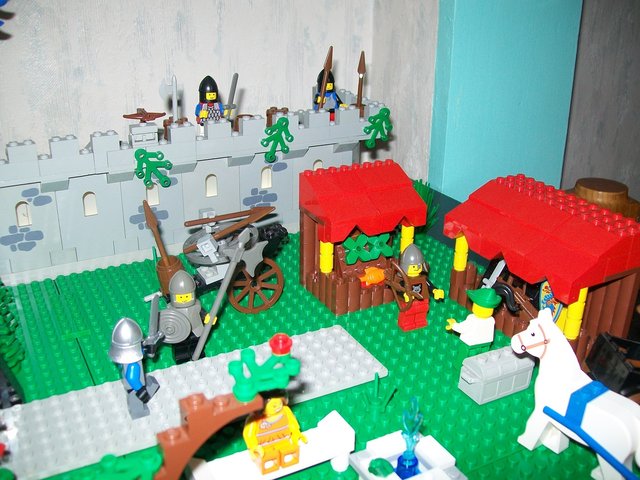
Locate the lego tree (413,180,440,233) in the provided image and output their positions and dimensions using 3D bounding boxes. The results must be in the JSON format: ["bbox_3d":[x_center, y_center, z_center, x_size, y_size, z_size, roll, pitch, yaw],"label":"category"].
[{"bbox_3d":[0.068,-0.023,0.472,0.029,0.041,0.029,-11,25,-26],"label":"lego tree"}]

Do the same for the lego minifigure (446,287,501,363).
[{"bbox_3d":[0.074,0.042,0.321,0.023,0.042,0.021,-9,24,-22],"label":"lego minifigure"}]

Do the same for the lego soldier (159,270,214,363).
[{"bbox_3d":[-0.062,0.039,0.313,0.026,0.045,0.019,-11,25,-26],"label":"lego soldier"}]

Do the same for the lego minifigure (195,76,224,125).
[{"bbox_3d":[-0.072,-0.086,0.427,0.024,0.045,0.016,-11,25,-26],"label":"lego minifigure"}]

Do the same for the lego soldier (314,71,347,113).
[{"bbox_3d":[0.007,-0.097,0.469,0.026,0.045,0.017,-11,26,-26],"label":"lego soldier"}]

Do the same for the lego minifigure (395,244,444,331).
[{"bbox_3d":[0.051,0.026,0.351,0.025,0.045,0.018,-9,24,-22],"label":"lego minifigure"}]

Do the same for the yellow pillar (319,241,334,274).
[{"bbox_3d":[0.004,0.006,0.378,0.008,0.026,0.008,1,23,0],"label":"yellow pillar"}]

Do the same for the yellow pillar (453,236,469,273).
[{"bbox_3d":[0.084,0.005,0.392,0.008,0.028,0.008,-11,26,-26],"label":"yellow pillar"}]

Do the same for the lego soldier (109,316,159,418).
[{"bbox_3d":[-0.078,0.052,0.280,0.022,0.047,0.023,-11,26,-26],"label":"lego soldier"}]

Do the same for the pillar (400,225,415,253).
[{"bbox_3d":[0.054,-0.003,0.409,0.008,0.028,0.008,-11,26,-26],"label":"pillar"}]

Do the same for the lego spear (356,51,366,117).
[{"bbox_3d":[0.030,-0.110,0.479,0.006,0.050,0.004,-11,26,-26],"label":"lego spear"}]

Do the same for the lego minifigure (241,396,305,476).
[{"bbox_3d":[-0.017,0.072,0.256,0.026,0.030,0.018,-11,26,-26],"label":"lego minifigure"}]

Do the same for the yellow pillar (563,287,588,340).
[{"bbox_3d":[0.126,0.035,0.326,0.008,0.029,0.008,-11,26,-26],"label":"yellow pillar"}]

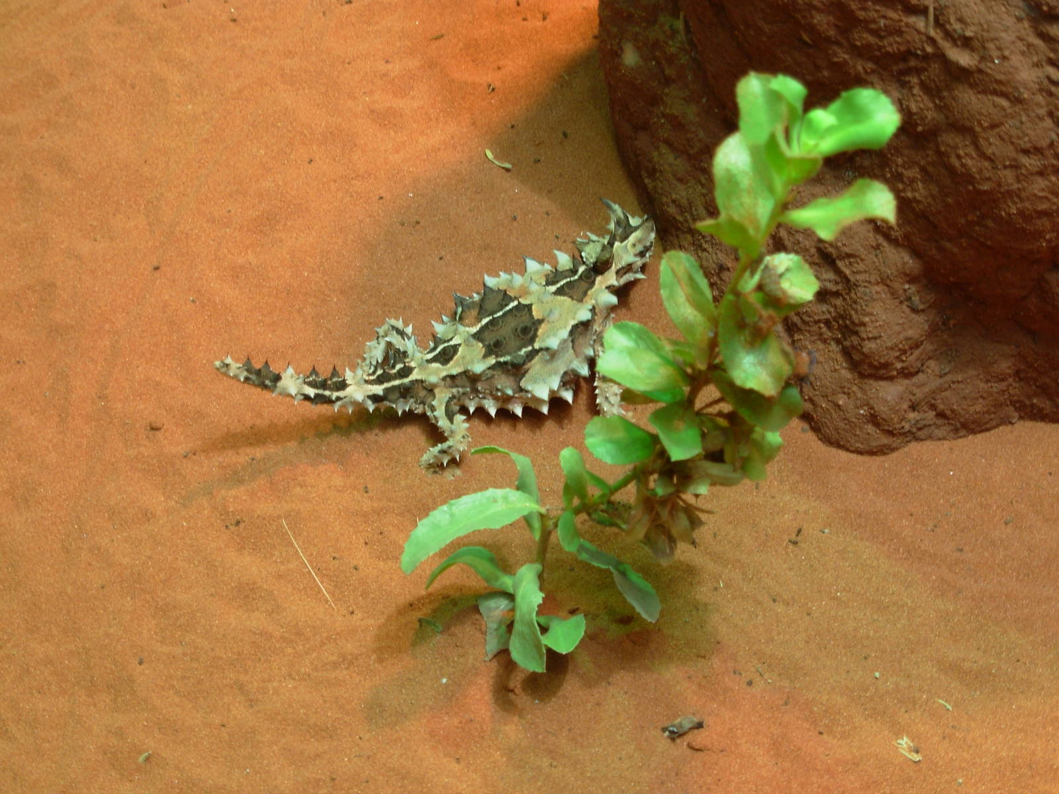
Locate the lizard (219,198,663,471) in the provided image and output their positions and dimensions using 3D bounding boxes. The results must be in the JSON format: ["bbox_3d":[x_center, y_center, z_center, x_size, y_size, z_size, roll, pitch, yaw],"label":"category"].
[{"bbox_3d":[-0.022,-0.016,0.849,0.159,0.053,0.059,-19,49,-17],"label":"lizard"}]

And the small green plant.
[{"bbox_3d":[0.030,-0.008,0.746,0.140,0.190,0.105,0,46,0],"label":"small green plant"}]

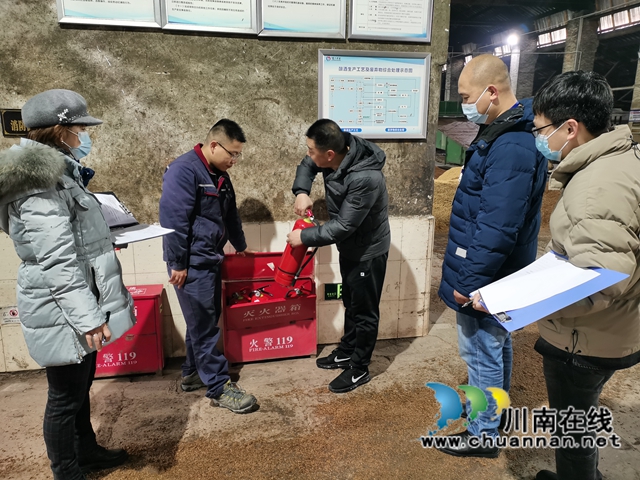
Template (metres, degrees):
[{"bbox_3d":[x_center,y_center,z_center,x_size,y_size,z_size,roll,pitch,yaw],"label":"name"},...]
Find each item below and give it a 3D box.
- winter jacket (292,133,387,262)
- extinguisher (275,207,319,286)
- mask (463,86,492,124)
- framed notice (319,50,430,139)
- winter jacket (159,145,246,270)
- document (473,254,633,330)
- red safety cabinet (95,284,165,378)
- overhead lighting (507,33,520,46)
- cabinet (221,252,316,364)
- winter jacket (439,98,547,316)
[{"bbox_3d":[0.117,-0.253,2.840,0.460,0.700,0.520,-11,15,-12],"label":"winter jacket"},{"bbox_3d":[-0.142,0.050,2.970,0.170,0.475,0.145,17,12,5],"label":"extinguisher"},{"bbox_3d":[0.650,-0.547,2.060,0.120,0.130,0.150,-11,10,14],"label":"mask"},{"bbox_3d":[0.359,-0.924,3.205,0.745,0.540,0.030,-2,13,-12],"label":"framed notice"},{"bbox_3d":[-0.613,-0.178,2.650,0.340,0.650,0.480,8,15,29],"label":"winter jacket"},{"bbox_3d":[0.640,0.138,1.440,0.320,0.025,0.240,-26,15,-3],"label":"document"},{"bbox_3d":[-1.286,0.571,3.066,0.600,0.525,0.215,-2,13,-12],"label":"red safety cabinet"},{"bbox_3d":[6.783,-7.029,17.500,0.450,0.420,0.300,8,15,30],"label":"overhead lighting"},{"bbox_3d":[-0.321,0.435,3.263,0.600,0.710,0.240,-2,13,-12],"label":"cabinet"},{"bbox_3d":[0.737,-0.163,2.170,0.400,0.890,0.500,3,13,11],"label":"winter jacket"}]

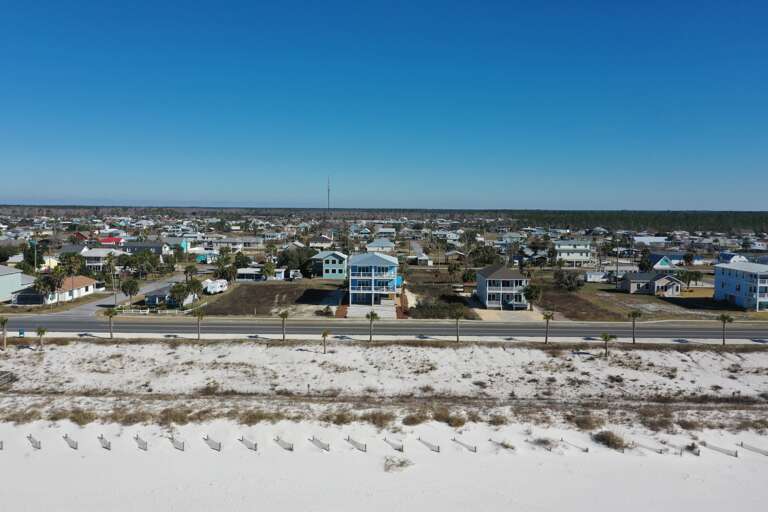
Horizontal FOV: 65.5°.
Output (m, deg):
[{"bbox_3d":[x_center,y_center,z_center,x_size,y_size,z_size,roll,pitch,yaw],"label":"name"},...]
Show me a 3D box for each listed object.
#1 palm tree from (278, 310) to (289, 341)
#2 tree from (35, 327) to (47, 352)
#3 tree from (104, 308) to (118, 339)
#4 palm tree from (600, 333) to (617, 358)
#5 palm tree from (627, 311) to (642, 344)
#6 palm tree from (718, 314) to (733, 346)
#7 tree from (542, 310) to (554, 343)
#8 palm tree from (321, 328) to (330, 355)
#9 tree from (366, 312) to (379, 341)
[{"bbox_3d":[-17.067,11.912,101.603,1.620,5.130,1.810,0,5,0],"label":"palm tree"},{"bbox_3d":[-54.276,13.129,94.401,1.820,3.870,1.910,0,5,0],"label":"tree"},{"bbox_3d":[-46.646,11.554,102.040,2.260,5.290,2.130,0,5,0],"label":"tree"},{"bbox_3d":[35.252,13.906,93.358,2.580,3.950,2.290,0,5,0],"label":"palm tree"},{"bbox_3d":[42.677,12.103,101.267,2.310,5.790,2.160,0,5,0],"label":"palm tree"},{"bbox_3d":[57.841,12.502,100.870,2.660,5.310,2.330,0,5,0],"label":"palm tree"},{"bbox_3d":[27.834,12.083,100.812,1.730,5.660,1.860,0,5,0],"label":"tree"},{"bbox_3d":[-9.139,13.465,93.715,1.340,4.050,1.670,0,5,0],"label":"palm tree"},{"bbox_3d":[-1.823,11.964,101.320,2.160,5.330,2.080,0,5,0],"label":"tree"}]

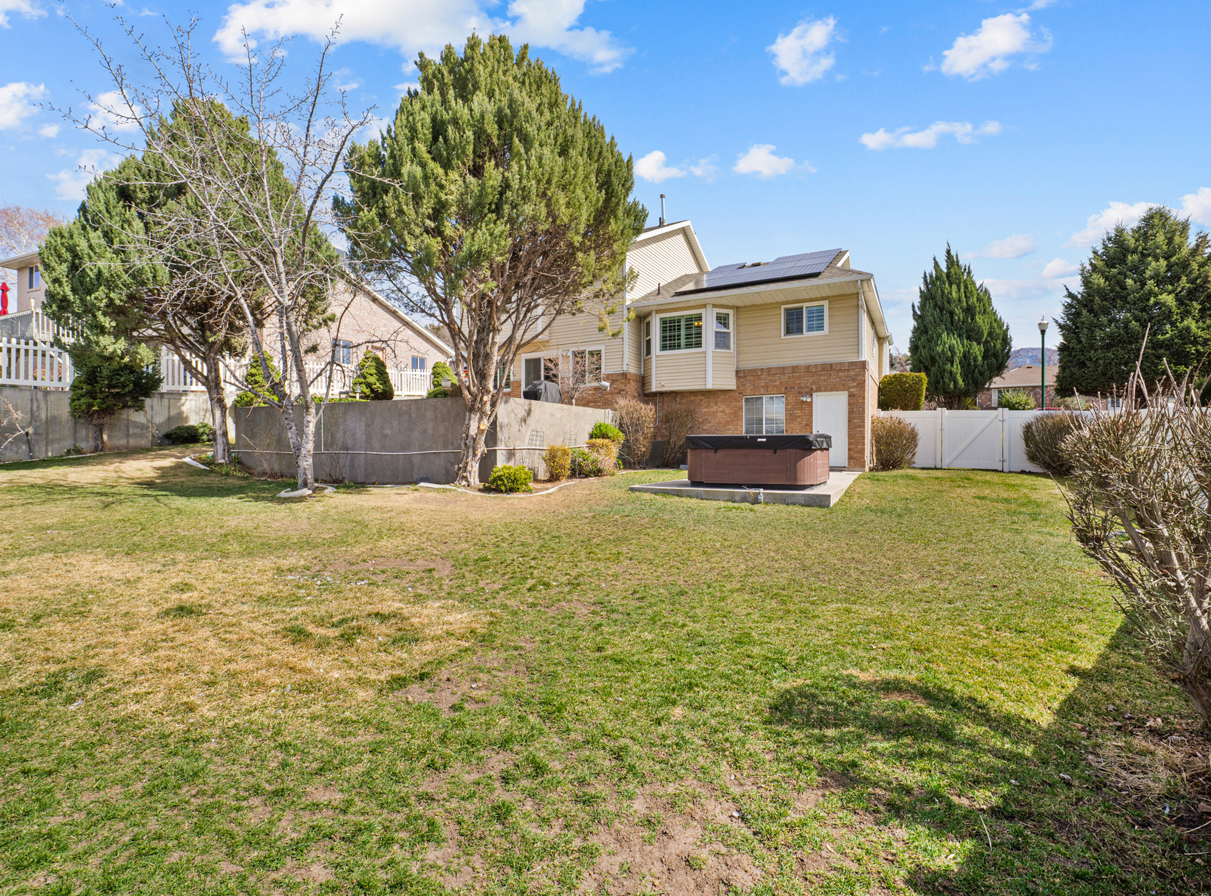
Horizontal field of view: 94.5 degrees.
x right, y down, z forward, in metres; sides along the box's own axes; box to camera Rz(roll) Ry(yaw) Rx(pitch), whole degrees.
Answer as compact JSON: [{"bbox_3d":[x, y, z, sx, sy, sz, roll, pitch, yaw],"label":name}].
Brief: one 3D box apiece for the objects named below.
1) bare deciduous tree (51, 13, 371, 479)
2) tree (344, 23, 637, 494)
[{"bbox_3d":[-7.900,-4.050,12.000,5.900,9.800,5.700,0,0,0],"label":"bare deciduous tree"},{"bbox_3d":[-2.300,-4.000,12.200,6.300,9.600,6.200,0,0,0],"label":"tree"}]

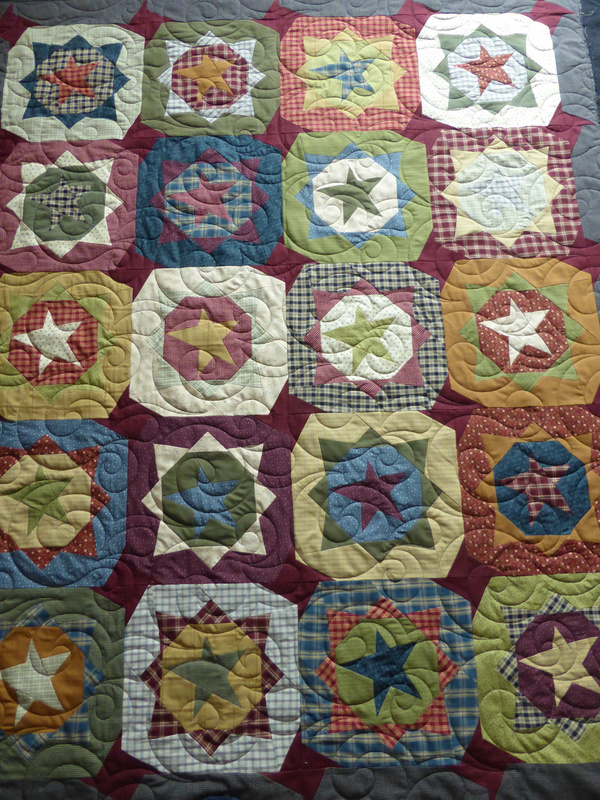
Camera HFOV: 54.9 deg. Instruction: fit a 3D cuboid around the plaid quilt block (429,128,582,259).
[{"bbox_3d":[0.489,-0.497,1.394,0.345,0.017,0.345,-2,77,0],"label":"plaid quilt block"}]

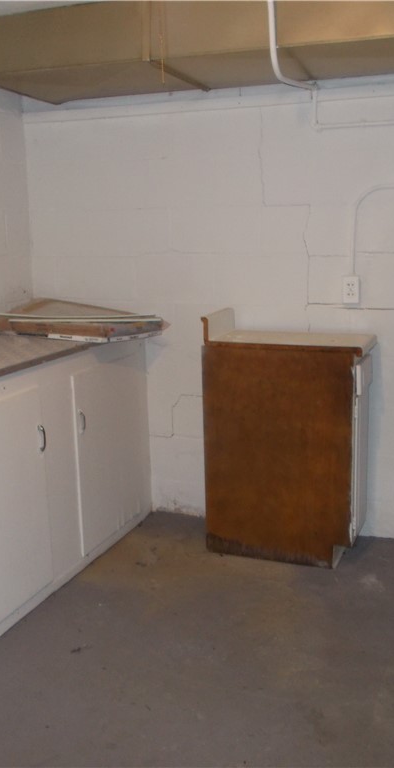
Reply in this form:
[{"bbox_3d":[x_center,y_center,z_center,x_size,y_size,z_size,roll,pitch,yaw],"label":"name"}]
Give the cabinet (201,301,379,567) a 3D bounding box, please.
[{"bbox_3d":[0.376,0.198,3.120,0.622,0.956,0.358,4,12,21],"label":"cabinet"}]

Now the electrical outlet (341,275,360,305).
[{"bbox_3d":[0.620,-0.377,3.069,0.061,0.107,0.045,4,12,21],"label":"electrical outlet"}]

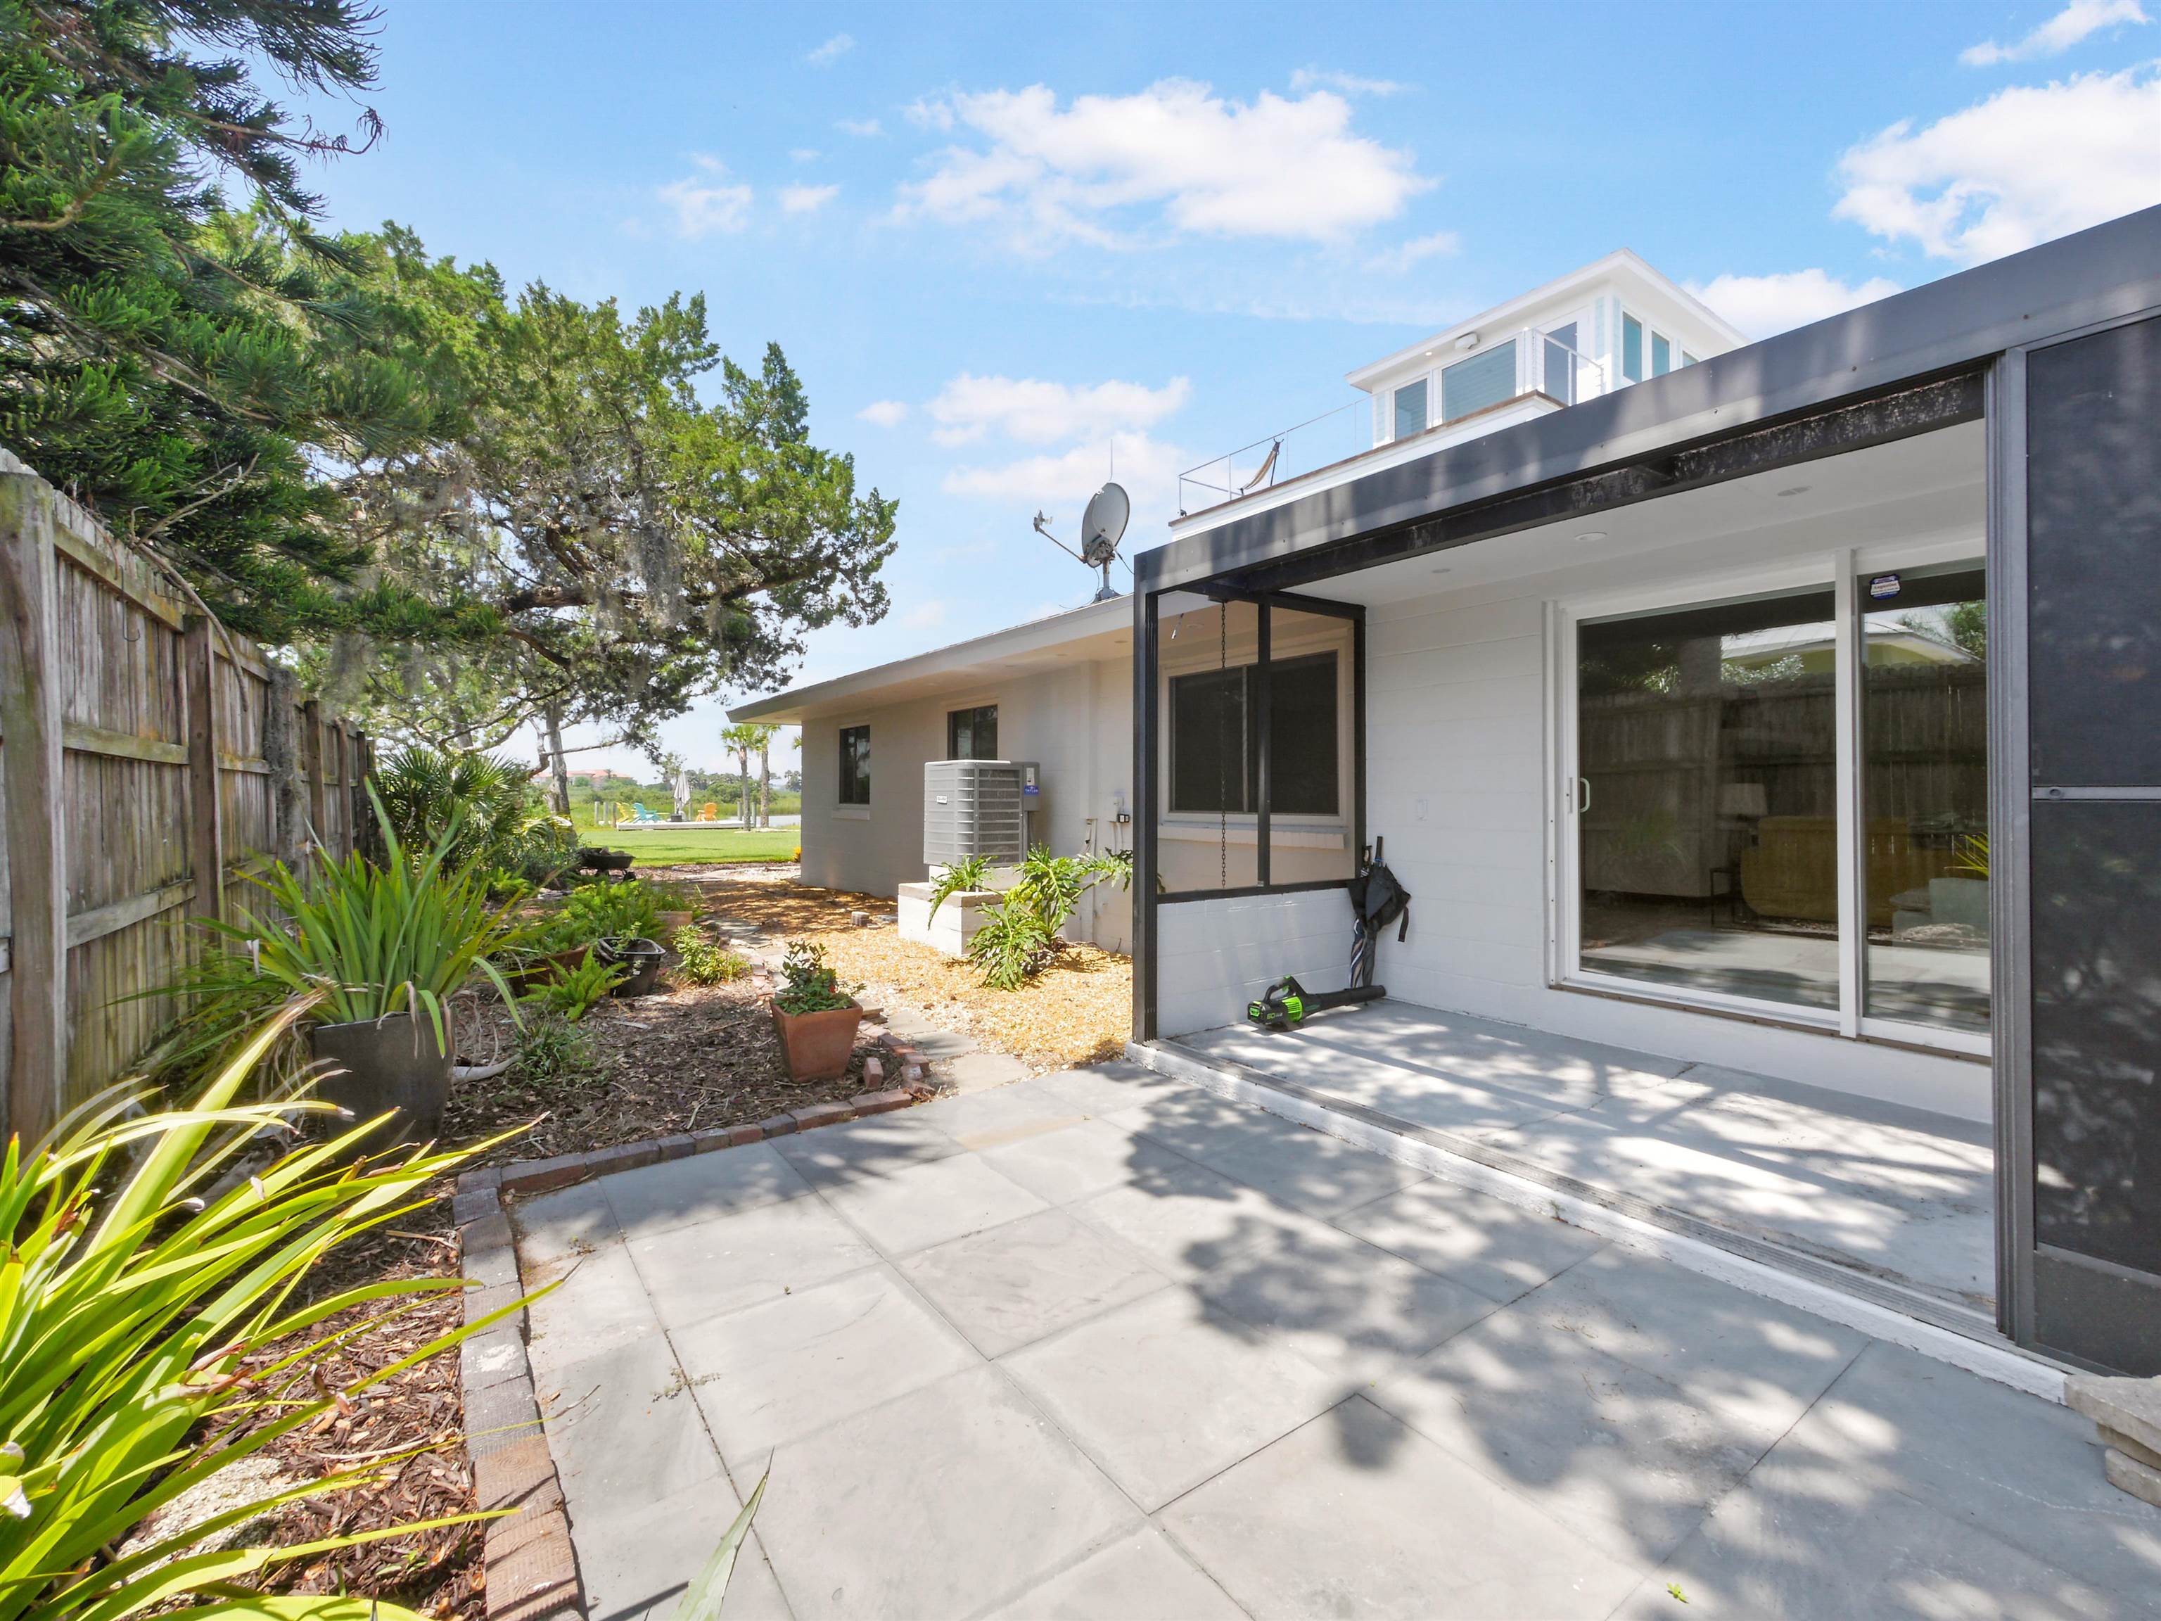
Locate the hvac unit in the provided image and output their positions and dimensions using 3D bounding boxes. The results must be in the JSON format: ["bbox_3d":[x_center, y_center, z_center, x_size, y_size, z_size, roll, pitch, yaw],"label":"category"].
[{"bbox_3d":[-0.977,0.027,8.262,0.760,0.956,0.740,-1,1,-37],"label":"hvac unit"}]

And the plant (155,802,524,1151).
[{"bbox_3d":[-2.930,0.595,3.602,1.080,1.340,1.060,-1,1,-37],"label":"plant"}]

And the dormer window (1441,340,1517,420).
[{"bbox_3d":[7.390,-7.910,16.200,0.120,1.150,1.480,0,1,-38],"label":"dormer window"}]

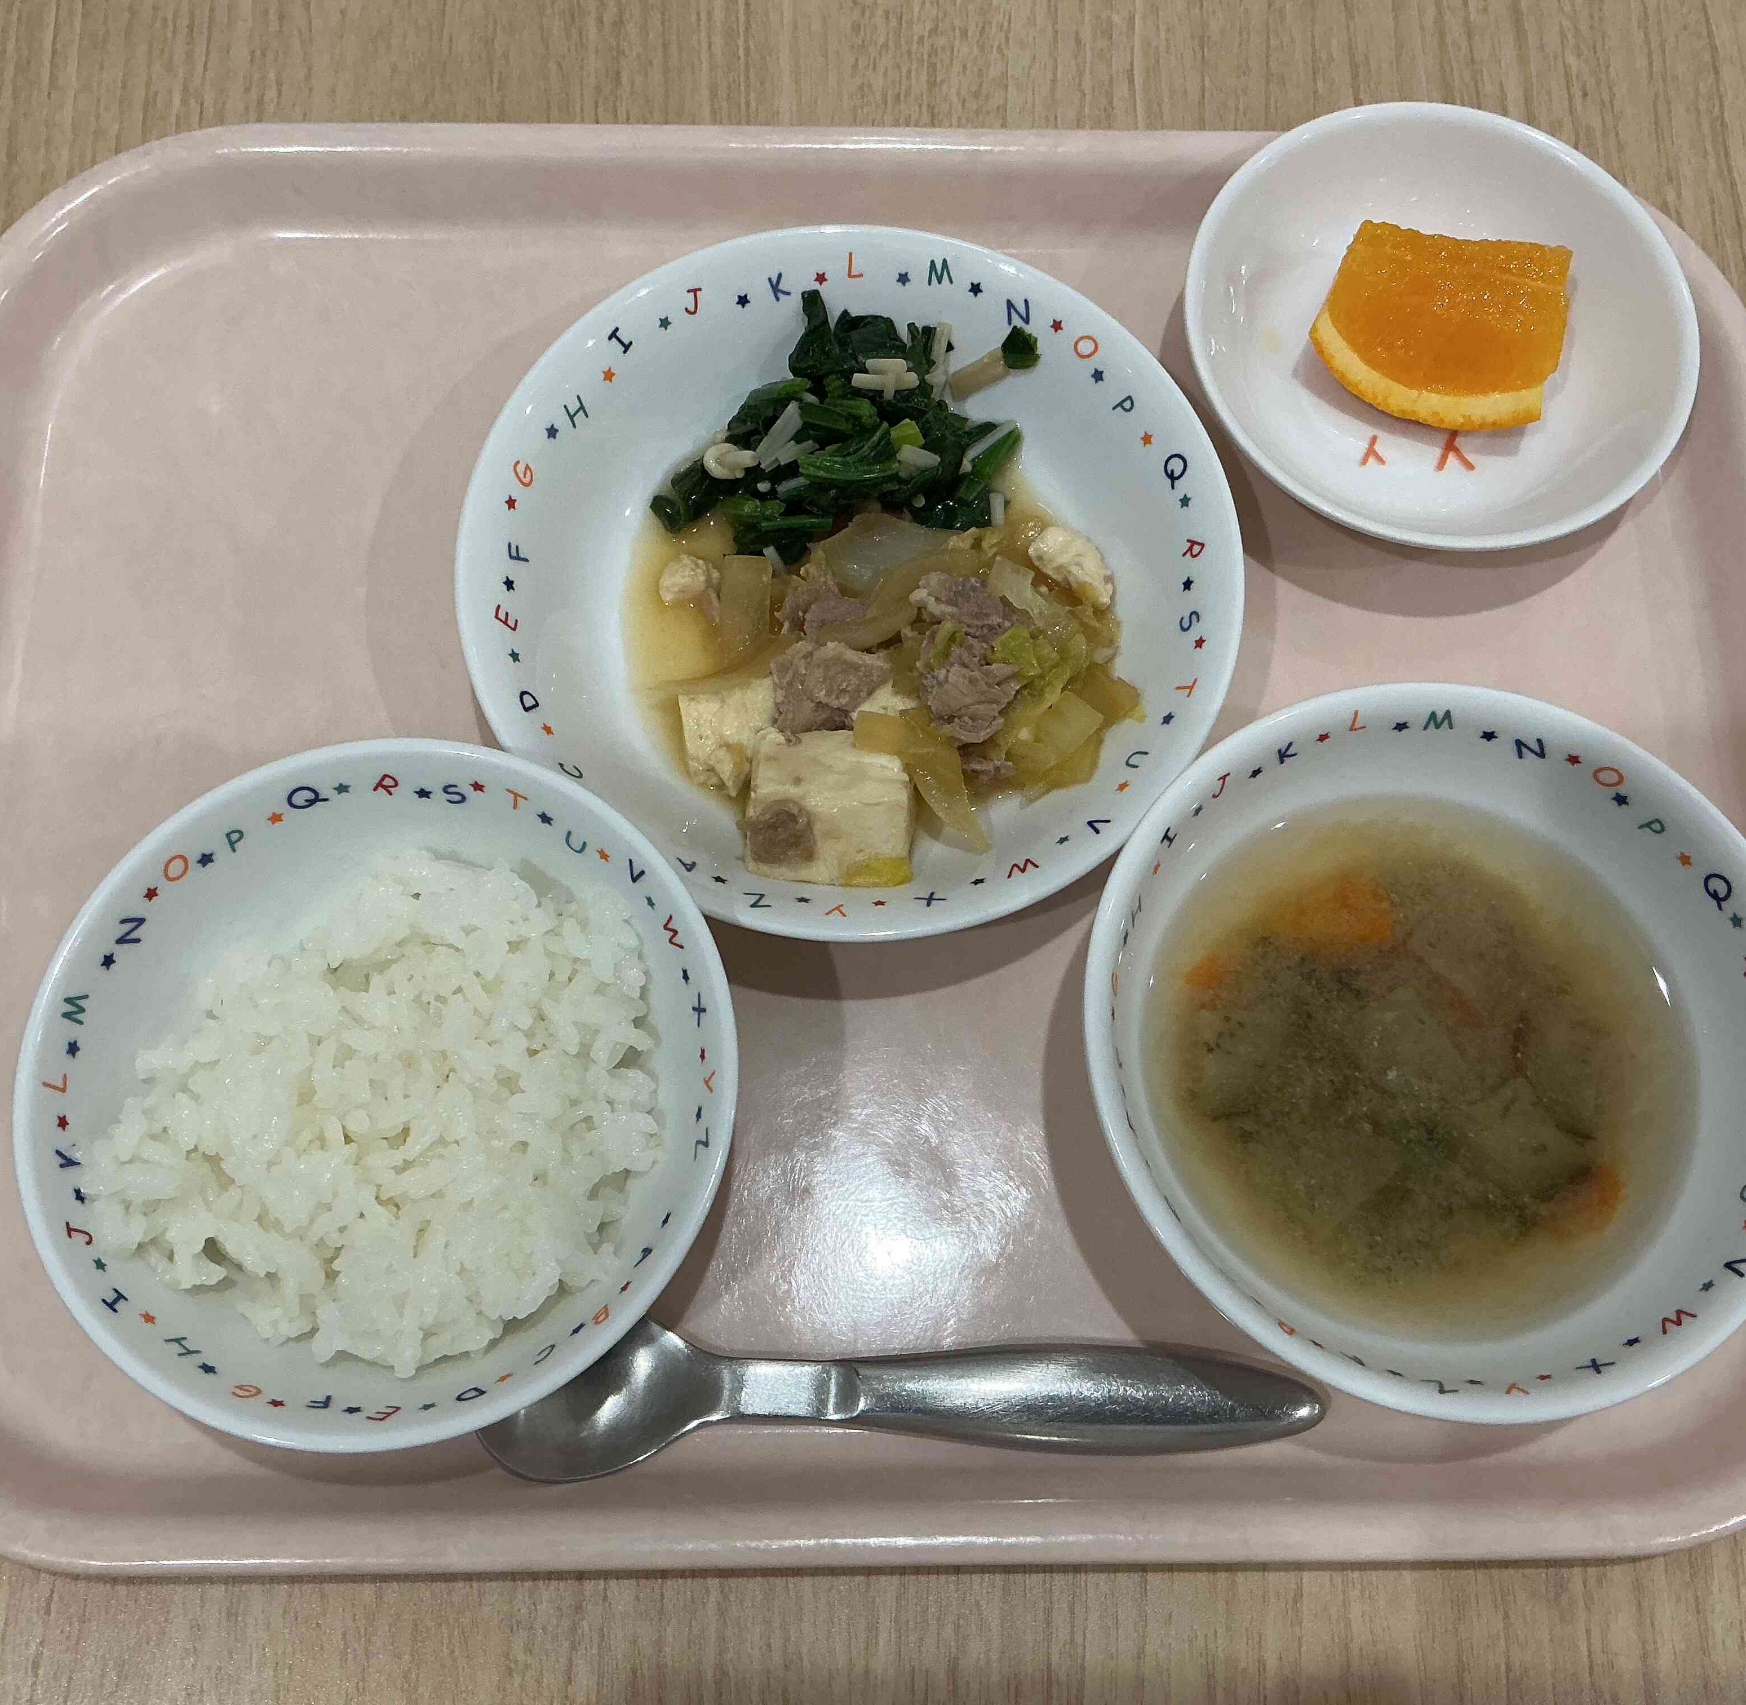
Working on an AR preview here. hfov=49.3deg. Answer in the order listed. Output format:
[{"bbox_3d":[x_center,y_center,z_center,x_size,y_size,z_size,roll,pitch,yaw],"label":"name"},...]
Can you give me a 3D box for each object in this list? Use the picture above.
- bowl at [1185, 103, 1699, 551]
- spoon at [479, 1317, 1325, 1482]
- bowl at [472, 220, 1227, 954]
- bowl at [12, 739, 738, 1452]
[{"bbox_3d":[0.111,-0.101,0.386,0.101,0.028,0.101,0,72,-1],"label":"bowl"},{"bbox_3d":[0.004,0.094,0.326,0.148,0.017,0.030,2,72,-1],"label":"spoon"},{"bbox_3d":[-0.004,-0.049,0.364,0.144,0.032,0.144,0,72,-1],"label":"bowl"},{"bbox_3d":[-0.079,0.042,0.325,0.115,0.045,0.115,0,72,-1],"label":"bowl"}]

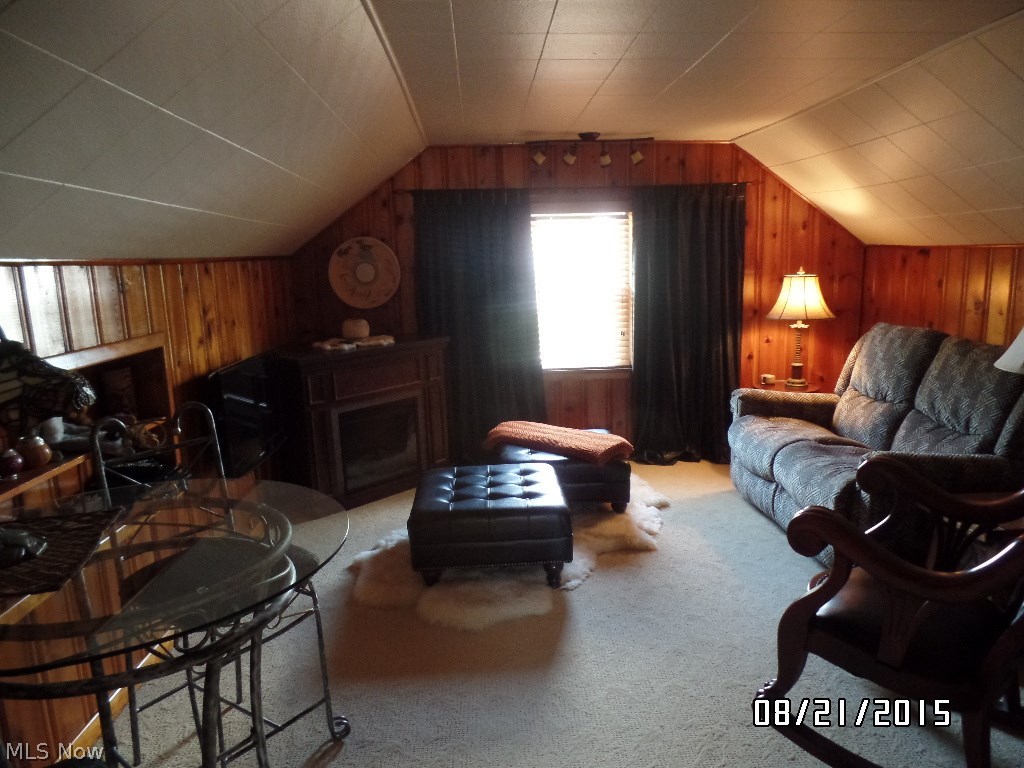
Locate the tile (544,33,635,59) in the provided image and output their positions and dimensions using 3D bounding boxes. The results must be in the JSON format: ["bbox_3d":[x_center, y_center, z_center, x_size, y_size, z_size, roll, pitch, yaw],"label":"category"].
[{"bbox_3d":[0.265,-1.204,2.413,0.305,0.020,0.305,-2,11,-3],"label":"tile"}]

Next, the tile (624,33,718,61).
[{"bbox_3d":[0.571,-1.216,2.432,0.305,0.020,0.305,-2,11,-3],"label":"tile"}]

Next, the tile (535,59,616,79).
[{"bbox_3d":[0.249,-1.262,2.713,0.305,0.020,0.305,-2,11,-3],"label":"tile"}]

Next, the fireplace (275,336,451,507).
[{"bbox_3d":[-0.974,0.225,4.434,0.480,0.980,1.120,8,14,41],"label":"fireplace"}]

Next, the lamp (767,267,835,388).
[{"bbox_3d":[1.897,-0.377,4.495,0.465,0.780,0.465,-2,11,-3],"label":"lamp"}]

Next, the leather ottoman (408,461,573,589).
[{"bbox_3d":[-0.110,0.684,3.437,0.735,0.390,0.720,-2,11,-1],"label":"leather ottoman"}]

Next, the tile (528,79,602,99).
[{"bbox_3d":[0.233,-1.317,3.008,0.305,0.020,0.305,-2,11,-3],"label":"tile"}]

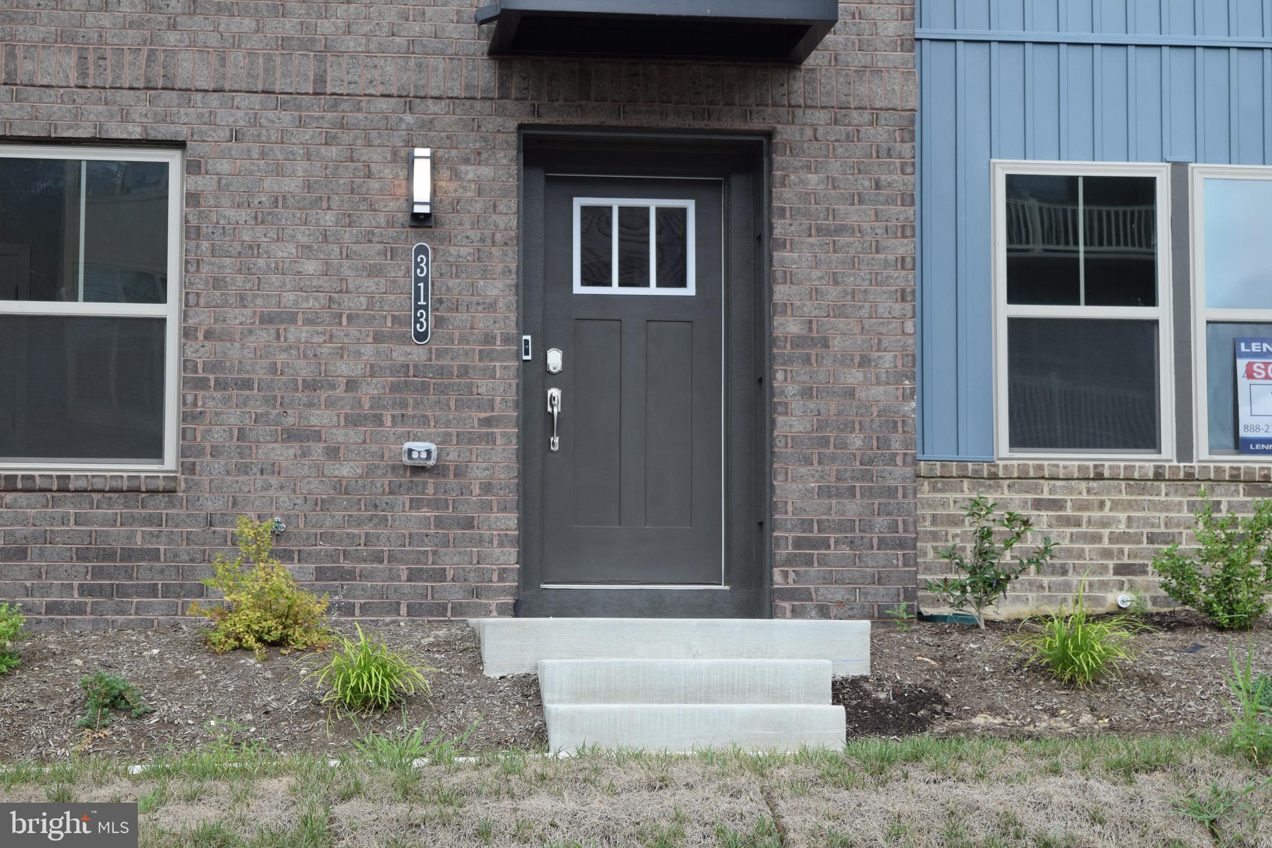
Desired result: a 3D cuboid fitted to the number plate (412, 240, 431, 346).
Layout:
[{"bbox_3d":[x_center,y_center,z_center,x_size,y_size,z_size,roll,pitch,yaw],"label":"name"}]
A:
[{"bbox_3d":[-1.014,-0.616,13.700,0.088,0.486,0.016,1,-6,-7],"label":"number plate"}]

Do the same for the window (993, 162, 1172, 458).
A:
[{"bbox_3d":[2.286,-0.580,14.820,0.945,1.536,0.100,1,-6,-7],"label":"window"}]

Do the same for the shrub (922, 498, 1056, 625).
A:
[{"bbox_3d":[1.754,0.685,14.332,0.625,0.644,0.520,1,-6,-7],"label":"shrub"}]

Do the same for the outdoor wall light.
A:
[{"bbox_3d":[-1.014,-1.120,13.707,0.114,0.367,0.100,1,-6,-7],"label":"outdoor wall light"}]

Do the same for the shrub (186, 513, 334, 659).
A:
[{"bbox_3d":[-1.697,0.733,13.081,0.641,0.641,0.580,1,-6,-7],"label":"shrub"}]

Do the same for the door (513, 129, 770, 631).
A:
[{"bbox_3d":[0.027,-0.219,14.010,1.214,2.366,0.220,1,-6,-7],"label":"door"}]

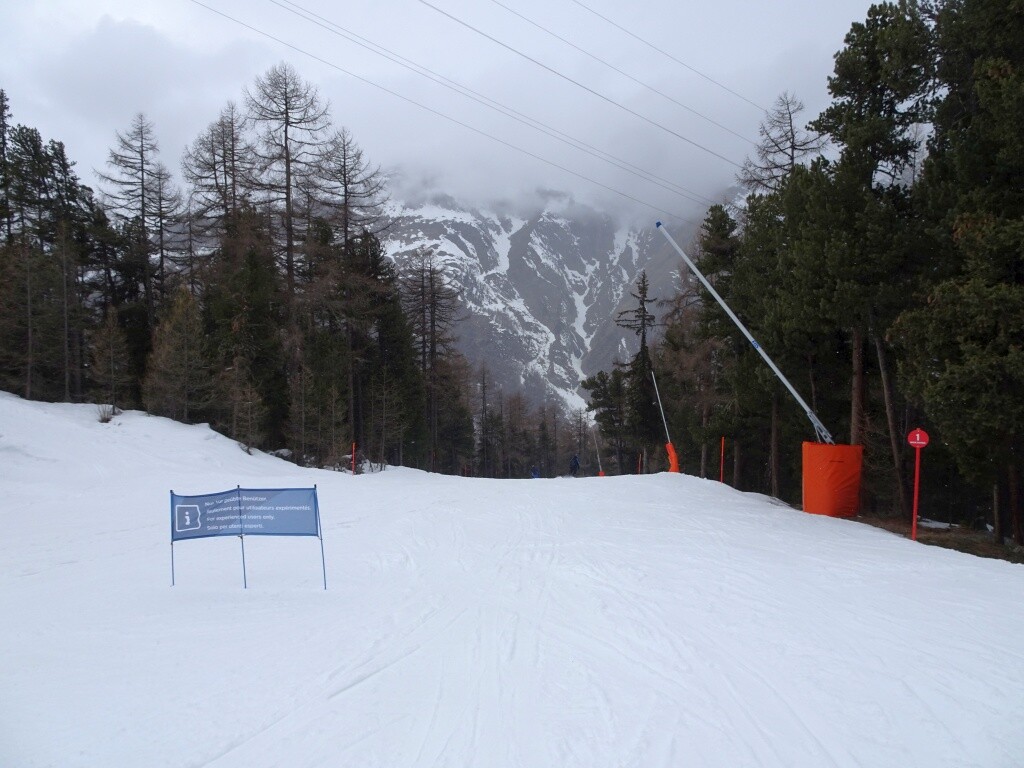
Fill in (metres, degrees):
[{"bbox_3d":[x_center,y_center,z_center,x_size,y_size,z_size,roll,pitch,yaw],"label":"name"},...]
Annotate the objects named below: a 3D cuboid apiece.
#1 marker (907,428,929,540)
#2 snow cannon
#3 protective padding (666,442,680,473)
[{"bbox_3d":[7.653,1.897,13.400,0.400,2.110,0.080,0,3,18],"label":"marker"},{"bbox_3d":[6.084,-0.406,17.662,4.935,7.532,1.467,0,3,17],"label":"snow cannon"},{"bbox_3d":[10.805,4.951,47.500,0.850,2.100,0.800,1,3,24],"label":"protective padding"}]

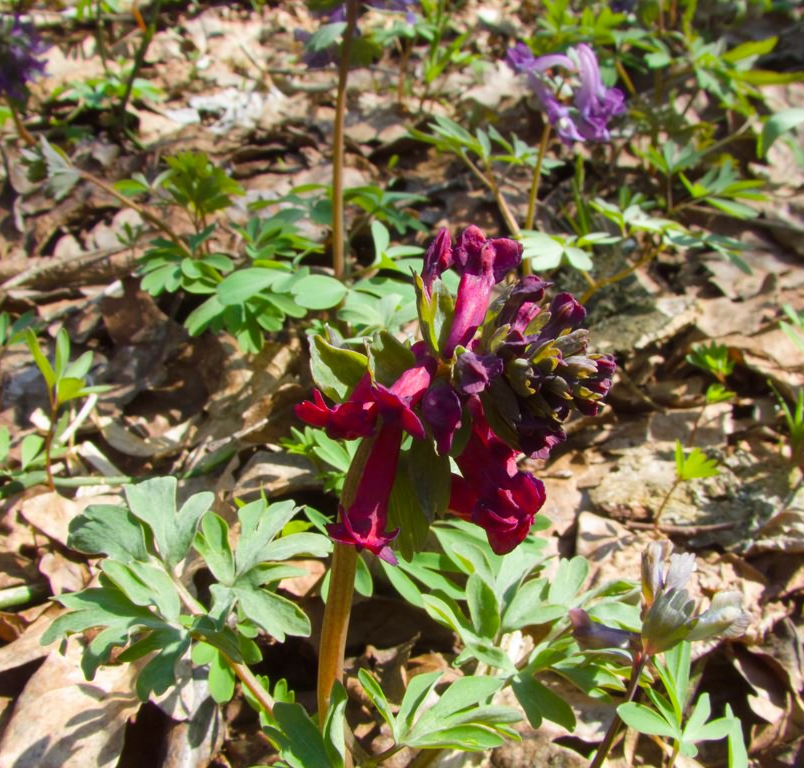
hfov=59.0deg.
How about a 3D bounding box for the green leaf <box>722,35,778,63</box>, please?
[{"bbox_3d":[0.217,-0.209,0.442,0.035,0.016,0.010,0,38,0],"label":"green leaf"}]

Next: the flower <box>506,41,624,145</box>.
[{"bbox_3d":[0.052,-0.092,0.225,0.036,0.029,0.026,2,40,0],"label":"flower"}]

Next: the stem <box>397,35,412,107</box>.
[{"bbox_3d":[0.002,-0.274,0.627,0.006,0.058,0.006,7,38,-5],"label":"stem"}]

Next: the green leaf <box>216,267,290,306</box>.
[{"bbox_3d":[-0.052,-0.034,0.250,0.027,0.006,0.015,-15,72,-14],"label":"green leaf"}]

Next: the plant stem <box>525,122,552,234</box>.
[{"bbox_3d":[0.046,-0.069,0.240,0.004,0.039,0.004,4,37,0],"label":"plant stem"}]

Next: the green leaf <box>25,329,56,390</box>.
[{"bbox_3d":[-0.120,-0.008,0.236,0.005,0.024,0.003,-15,40,-16],"label":"green leaf"}]

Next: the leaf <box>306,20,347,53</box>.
[{"bbox_3d":[-0.027,-0.125,0.255,0.016,0.005,0.009,-36,83,-11],"label":"leaf"}]

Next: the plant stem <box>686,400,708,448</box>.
[{"bbox_3d":[0.114,0.016,0.274,0.003,0.022,0.003,3,34,0],"label":"plant stem"}]

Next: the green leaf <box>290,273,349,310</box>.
[{"bbox_3d":[-0.028,-0.032,0.245,0.020,0.005,0.014,-1,69,-5],"label":"green leaf"}]

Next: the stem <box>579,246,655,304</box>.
[{"bbox_3d":[0.106,-0.054,0.353,0.004,0.044,0.004,38,29,-26],"label":"stem"}]

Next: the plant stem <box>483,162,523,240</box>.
[{"bbox_3d":[0.036,-0.065,0.251,0.003,0.028,0.003,-28,12,0],"label":"plant stem"}]

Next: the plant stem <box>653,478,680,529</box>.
[{"bbox_3d":[0.093,0.042,0.251,0.002,0.024,0.002,4,38,-3],"label":"plant stem"}]

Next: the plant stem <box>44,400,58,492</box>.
[{"bbox_3d":[-0.121,0.022,0.247,0.004,0.042,0.004,20,32,0],"label":"plant stem"}]

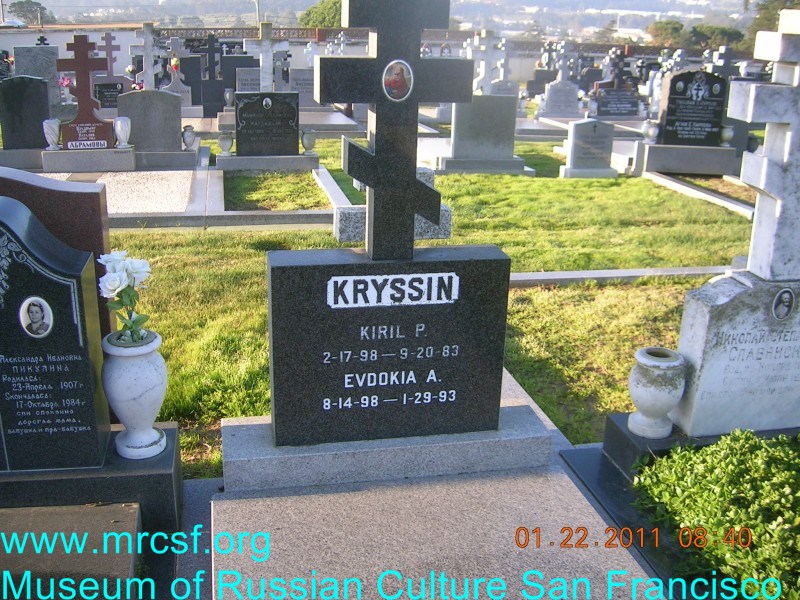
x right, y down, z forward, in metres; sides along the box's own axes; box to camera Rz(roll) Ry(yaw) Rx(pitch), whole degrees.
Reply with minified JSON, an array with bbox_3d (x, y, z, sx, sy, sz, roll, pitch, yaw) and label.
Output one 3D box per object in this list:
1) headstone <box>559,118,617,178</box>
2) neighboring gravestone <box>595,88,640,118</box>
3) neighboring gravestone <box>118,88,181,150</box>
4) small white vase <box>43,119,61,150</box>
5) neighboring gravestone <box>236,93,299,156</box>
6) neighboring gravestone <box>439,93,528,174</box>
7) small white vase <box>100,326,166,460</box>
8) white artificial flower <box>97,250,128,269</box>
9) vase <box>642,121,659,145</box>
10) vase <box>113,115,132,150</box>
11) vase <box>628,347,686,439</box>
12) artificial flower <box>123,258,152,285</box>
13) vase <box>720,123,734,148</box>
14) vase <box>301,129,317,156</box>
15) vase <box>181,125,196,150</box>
[{"bbox_3d":[2.282,-1.823,9.765,0.598,0.662,0.273,-2,18,-12],"label":"headstone"},{"bbox_3d":[3.608,-3.247,13.400,0.720,0.480,0.220,-2,19,-12],"label":"neighboring gravestone"},{"bbox_3d":[-2.742,-1.958,8.871,0.650,0.645,0.180,-2,18,-12],"label":"neighboring gravestone"},{"bbox_3d":[-3.616,-1.719,8.400,0.180,0.325,0.180,-2,19,-12],"label":"small white vase"},{"bbox_3d":[-1.492,-1.979,9.121,0.692,0.681,0.180,-2,18,-12],"label":"neighboring gravestone"},{"bbox_3d":[0.914,-1.790,8.749,0.920,0.830,0.320,-2,19,-10],"label":"neighboring gravestone"},{"bbox_3d":[-0.817,0.292,2.500,0.200,0.365,0.200,-2,19,-12],"label":"small white vase"},{"bbox_3d":[-0.853,-0.119,2.400,0.095,0.065,0.090,-4,19,-16],"label":"white artificial flower"},{"bbox_3d":[2.824,-1.889,9.120,0.175,0.260,0.175,-2,19,-12],"label":"vase"},{"bbox_3d":[-2.975,-1.790,8.705,0.182,0.328,0.182,-2,18,-12],"label":"vase"},{"bbox_3d":[0.875,0.319,2.770,0.195,0.275,0.195,-2,19,-12],"label":"vase"},{"bbox_3d":[-0.762,-0.080,2.340,0.082,0.078,0.080,-2,19,-12],"label":"artificial flower"},{"bbox_3d":[3.654,-1.823,9.020,0.160,0.250,0.160,-2,19,-12],"label":"vase"},{"bbox_3d":[-0.992,-1.721,8.800,0.165,0.265,0.165,-2,19,-12],"label":"vase"},{"bbox_3d":[-2.338,-1.805,9.006,0.140,0.257,0.140,-2,18,-12],"label":"vase"}]

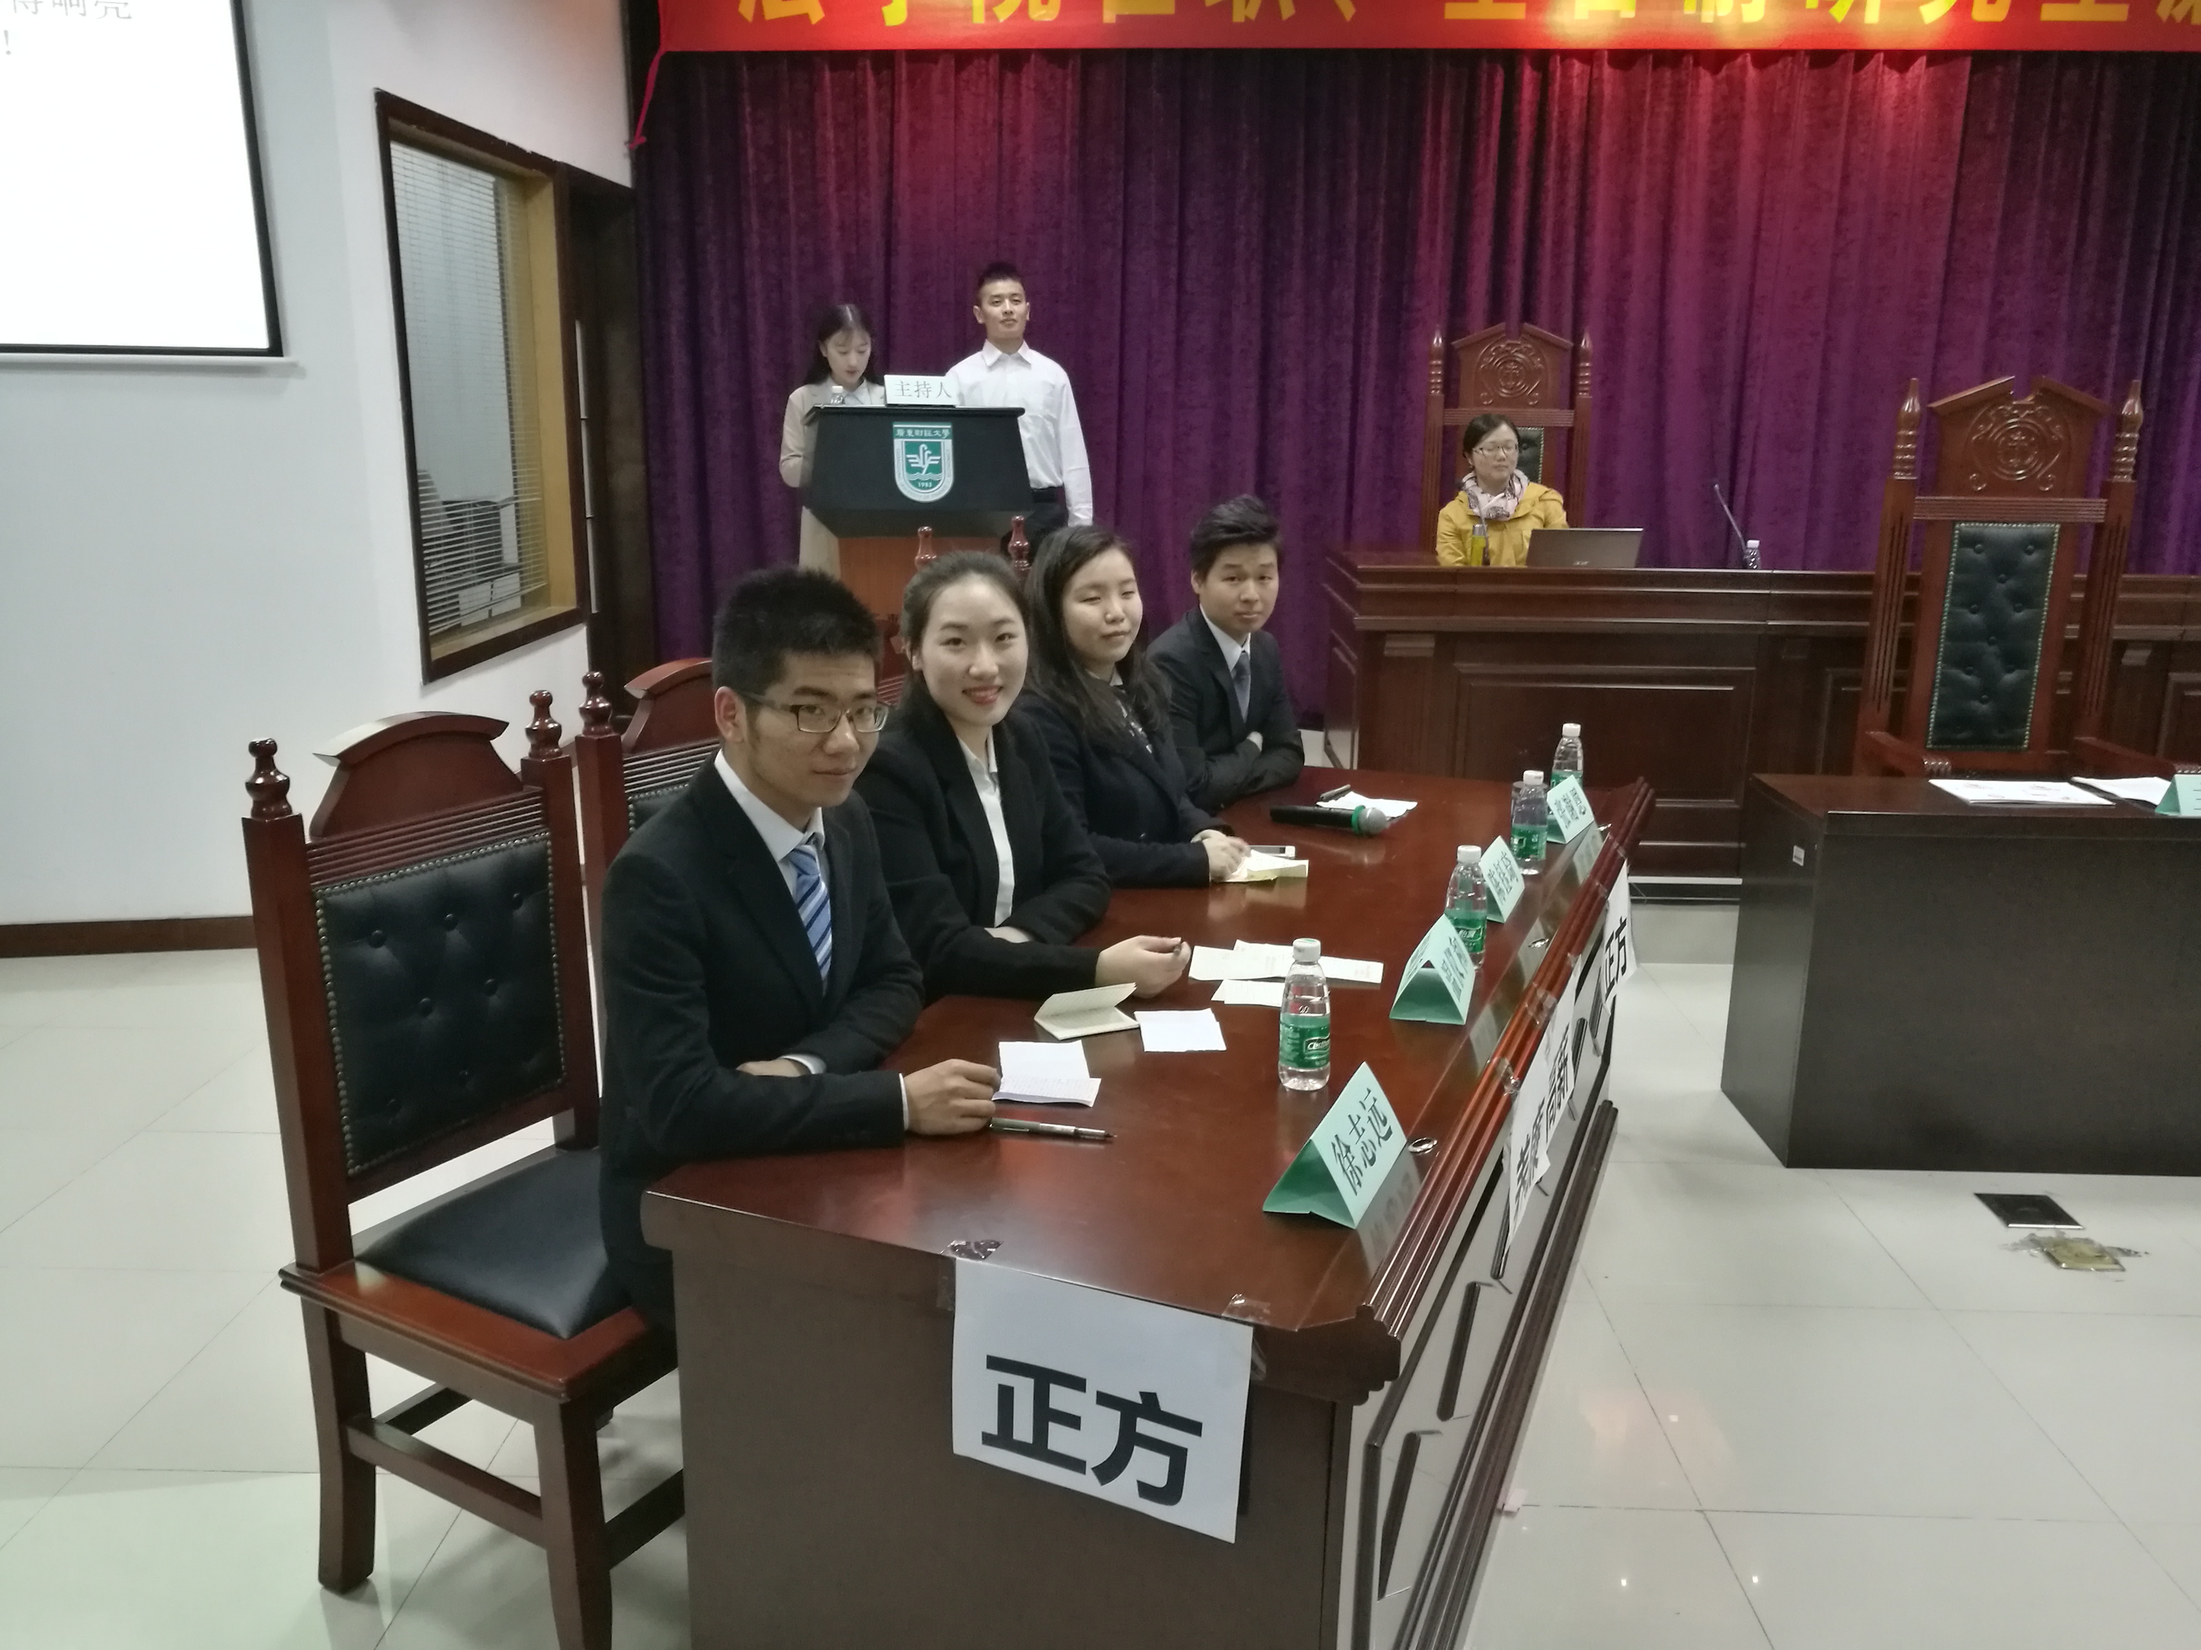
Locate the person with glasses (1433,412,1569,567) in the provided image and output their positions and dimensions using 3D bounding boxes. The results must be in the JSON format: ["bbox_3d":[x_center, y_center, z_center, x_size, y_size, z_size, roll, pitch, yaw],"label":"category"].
[{"bbox_3d":[1.338,-0.688,5.775,0.480,1.355,0.660,-1,14,-7],"label":"person with glasses"}]

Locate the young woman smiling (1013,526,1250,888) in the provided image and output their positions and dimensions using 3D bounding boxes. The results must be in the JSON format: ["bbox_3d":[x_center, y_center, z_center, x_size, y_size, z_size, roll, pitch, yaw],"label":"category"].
[{"bbox_3d":[0.020,0.147,3.087,0.630,1.355,0.500,9,16,32],"label":"young woman smiling"}]

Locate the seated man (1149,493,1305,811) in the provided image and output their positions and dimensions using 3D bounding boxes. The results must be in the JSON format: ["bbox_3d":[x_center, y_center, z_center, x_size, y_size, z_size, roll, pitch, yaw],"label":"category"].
[{"bbox_3d":[0.265,0.039,3.491,0.640,1.385,0.530,9,16,32],"label":"seated man"}]

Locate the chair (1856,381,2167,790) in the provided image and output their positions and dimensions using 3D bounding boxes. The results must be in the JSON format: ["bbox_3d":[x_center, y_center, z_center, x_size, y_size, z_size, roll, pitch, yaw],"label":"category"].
[{"bbox_3d":[2.251,-0.254,4.213,0.620,1.630,0.600,1,14,-1],"label":"chair"}]

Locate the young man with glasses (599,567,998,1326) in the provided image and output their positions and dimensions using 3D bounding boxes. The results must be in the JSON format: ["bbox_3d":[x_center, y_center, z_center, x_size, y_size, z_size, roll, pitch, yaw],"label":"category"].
[{"bbox_3d":[-0.355,0.377,2.092,0.620,1.360,0.500,9,16,29],"label":"young man with glasses"}]

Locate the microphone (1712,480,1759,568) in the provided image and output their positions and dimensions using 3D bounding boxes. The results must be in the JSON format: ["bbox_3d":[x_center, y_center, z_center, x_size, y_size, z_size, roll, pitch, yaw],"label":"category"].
[{"bbox_3d":[1.876,-0.841,5.116,0.120,0.390,0.280,-2,14,-10],"label":"microphone"}]

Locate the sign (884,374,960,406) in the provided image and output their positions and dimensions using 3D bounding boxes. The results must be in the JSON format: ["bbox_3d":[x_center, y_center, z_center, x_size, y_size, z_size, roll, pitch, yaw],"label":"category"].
[{"bbox_3d":[-0.523,-1.264,4.996,0.210,0.090,0.085,-1,14,-9],"label":"sign"}]

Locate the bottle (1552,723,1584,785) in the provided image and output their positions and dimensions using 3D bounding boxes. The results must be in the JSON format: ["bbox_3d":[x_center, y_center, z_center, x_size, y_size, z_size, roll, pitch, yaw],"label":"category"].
[{"bbox_3d":[0.949,-0.118,3.478,0.061,0.167,0.061,1,14,1],"label":"bottle"}]

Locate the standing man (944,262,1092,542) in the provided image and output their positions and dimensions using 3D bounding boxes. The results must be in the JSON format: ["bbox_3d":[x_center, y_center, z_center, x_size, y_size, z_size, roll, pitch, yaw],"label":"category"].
[{"bbox_3d":[-0.298,-0.889,5.578,0.530,1.775,0.320,-1,14,-6],"label":"standing man"}]

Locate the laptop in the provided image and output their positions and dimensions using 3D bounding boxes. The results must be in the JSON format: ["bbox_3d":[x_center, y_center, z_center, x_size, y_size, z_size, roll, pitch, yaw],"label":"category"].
[{"bbox_3d":[1.454,-0.837,5.418,0.370,0.220,0.320,-2,14,-10],"label":"laptop"}]

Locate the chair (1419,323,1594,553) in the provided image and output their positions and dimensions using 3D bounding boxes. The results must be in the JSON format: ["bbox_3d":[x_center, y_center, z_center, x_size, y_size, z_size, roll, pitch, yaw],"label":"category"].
[{"bbox_3d":[1.456,-0.845,5.815,0.630,1.640,0.620,-2,14,-11],"label":"chair"}]

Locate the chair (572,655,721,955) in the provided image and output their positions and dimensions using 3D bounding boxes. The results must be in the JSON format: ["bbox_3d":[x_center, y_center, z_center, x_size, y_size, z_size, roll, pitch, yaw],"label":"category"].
[{"bbox_3d":[-0.453,0.327,2.753,0.540,1.165,0.490,9,16,31],"label":"chair"}]

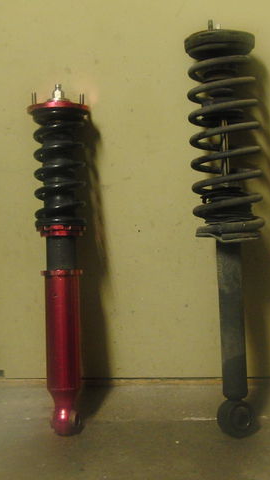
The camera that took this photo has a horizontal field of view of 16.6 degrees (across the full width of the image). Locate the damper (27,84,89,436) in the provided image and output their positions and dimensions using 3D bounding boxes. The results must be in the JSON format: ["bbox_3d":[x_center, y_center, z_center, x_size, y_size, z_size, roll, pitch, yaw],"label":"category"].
[{"bbox_3d":[-0.129,0.035,1.620,0.108,0.614,0.103,-1,1,0],"label":"damper"}]

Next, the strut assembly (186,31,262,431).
[{"bbox_3d":[0.163,-0.019,1.610,0.126,0.730,0.126,-3,2,0],"label":"strut assembly"}]

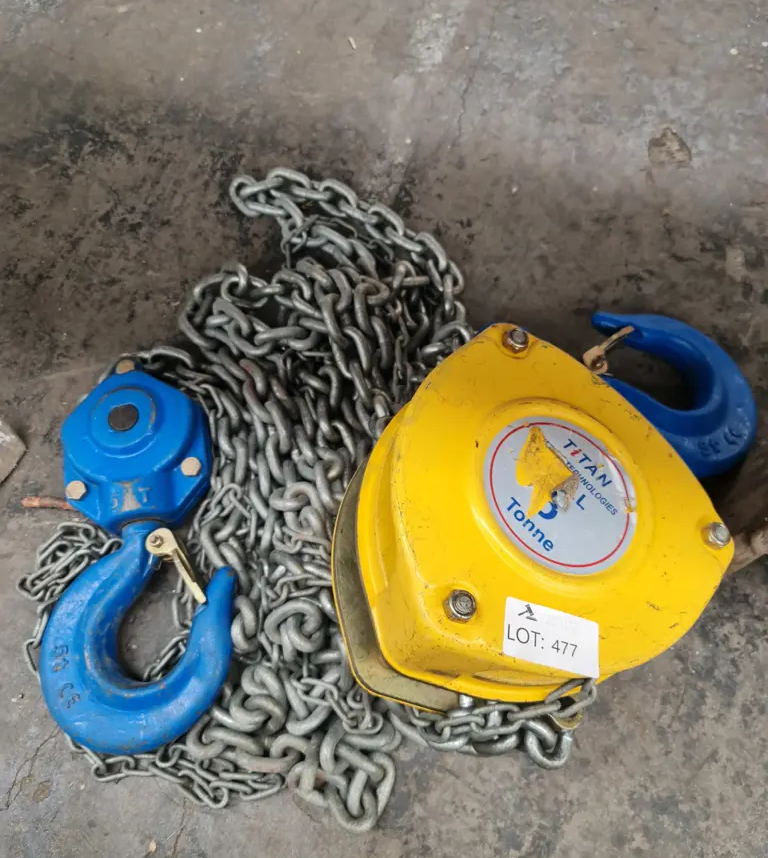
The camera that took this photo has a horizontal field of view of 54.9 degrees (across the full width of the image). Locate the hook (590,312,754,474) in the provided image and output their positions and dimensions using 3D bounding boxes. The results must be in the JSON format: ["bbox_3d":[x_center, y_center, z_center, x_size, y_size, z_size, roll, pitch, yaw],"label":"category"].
[{"bbox_3d":[0.221,-0.025,0.602,0.176,0.040,0.144,9,55,-20],"label":"hook"}]

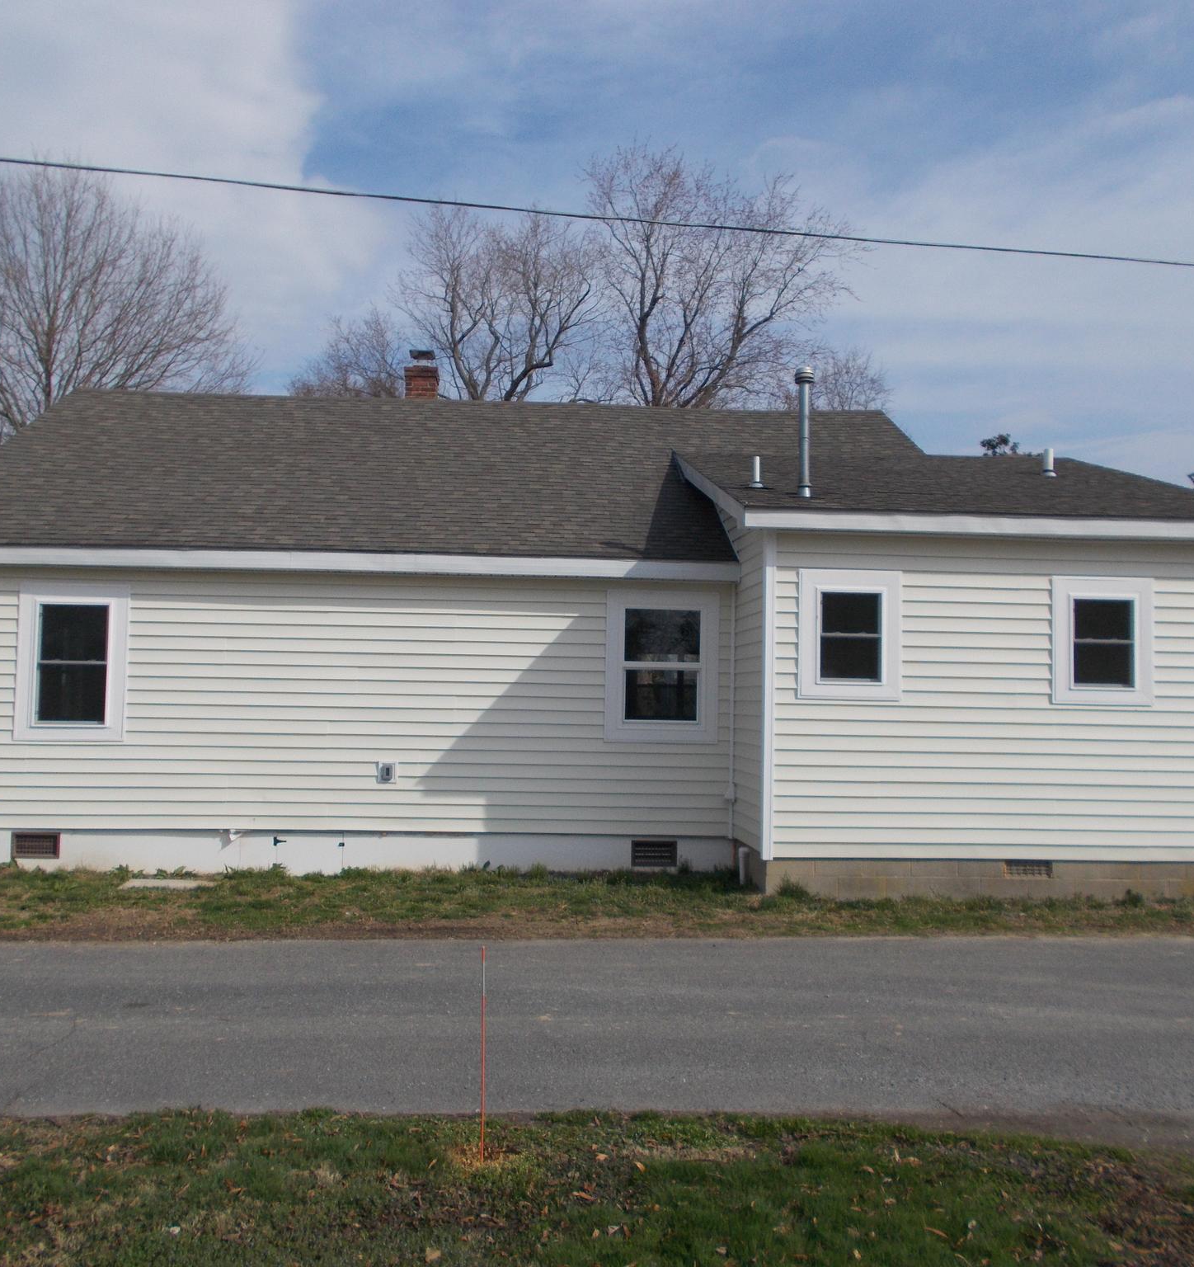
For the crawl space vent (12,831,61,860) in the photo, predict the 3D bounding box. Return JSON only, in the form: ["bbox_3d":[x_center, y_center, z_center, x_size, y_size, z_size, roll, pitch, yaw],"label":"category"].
[{"bbox_3d":[-5.167,1.957,11.695,0.441,0.236,0.070,1,-3,-4],"label":"crawl space vent"}]

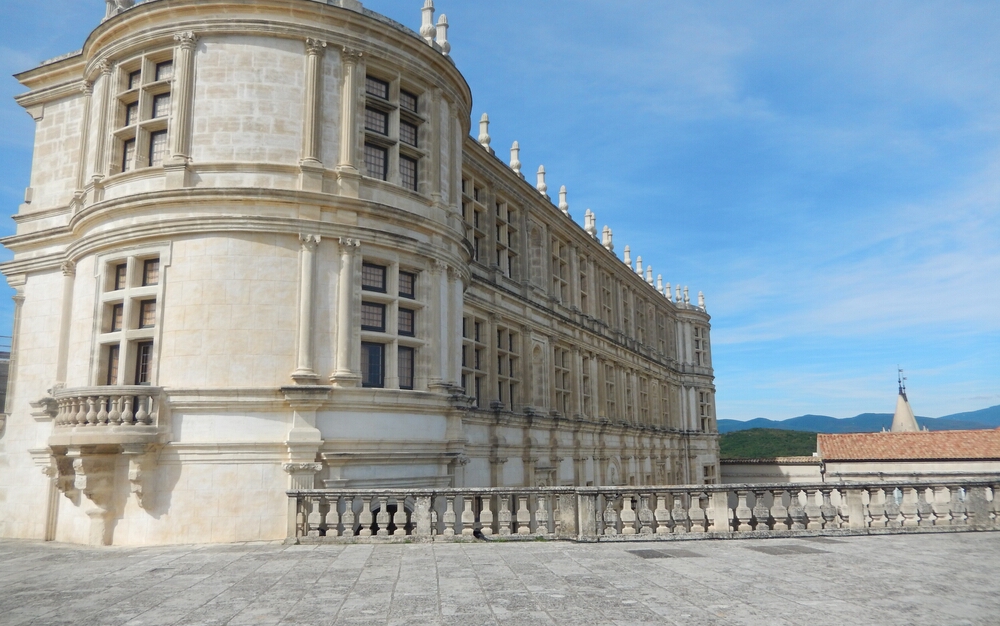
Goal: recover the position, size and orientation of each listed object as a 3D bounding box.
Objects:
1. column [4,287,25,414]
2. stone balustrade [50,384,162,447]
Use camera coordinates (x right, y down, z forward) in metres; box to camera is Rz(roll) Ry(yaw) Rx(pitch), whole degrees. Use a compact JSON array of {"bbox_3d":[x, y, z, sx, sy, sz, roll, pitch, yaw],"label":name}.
[{"bbox_3d":[-12.385,0.958,18.401,0.460,3.300,0.200,-6,-13,25],"label":"column"},{"bbox_3d":[-8.249,2.204,15.291,3.120,1.190,0.960,-6,-12,24],"label":"stone balustrade"}]

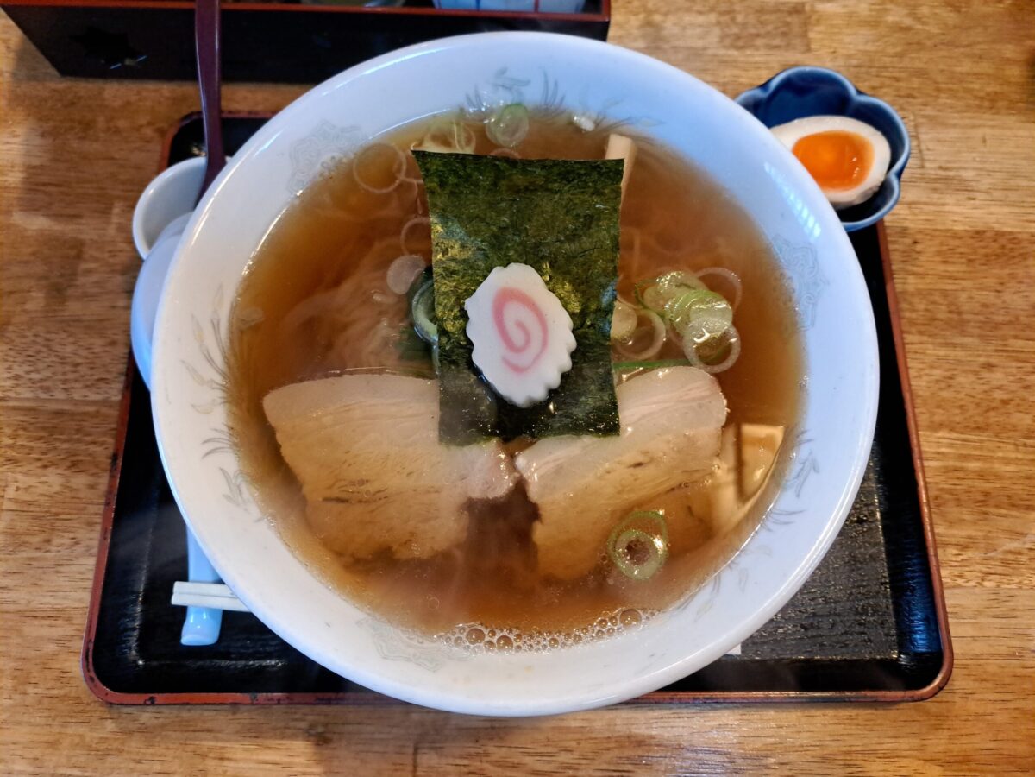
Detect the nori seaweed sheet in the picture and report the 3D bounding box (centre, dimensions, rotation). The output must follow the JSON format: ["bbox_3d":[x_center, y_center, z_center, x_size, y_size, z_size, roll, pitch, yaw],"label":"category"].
[{"bbox_3d":[0.002,-0.030,0.239,0.064,0.012,0.094,-2,89,0],"label":"nori seaweed sheet"}]

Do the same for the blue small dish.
[{"bbox_3d":[0.126,-0.097,0.321,0.079,0.034,0.078,3,74,1],"label":"blue small dish"}]

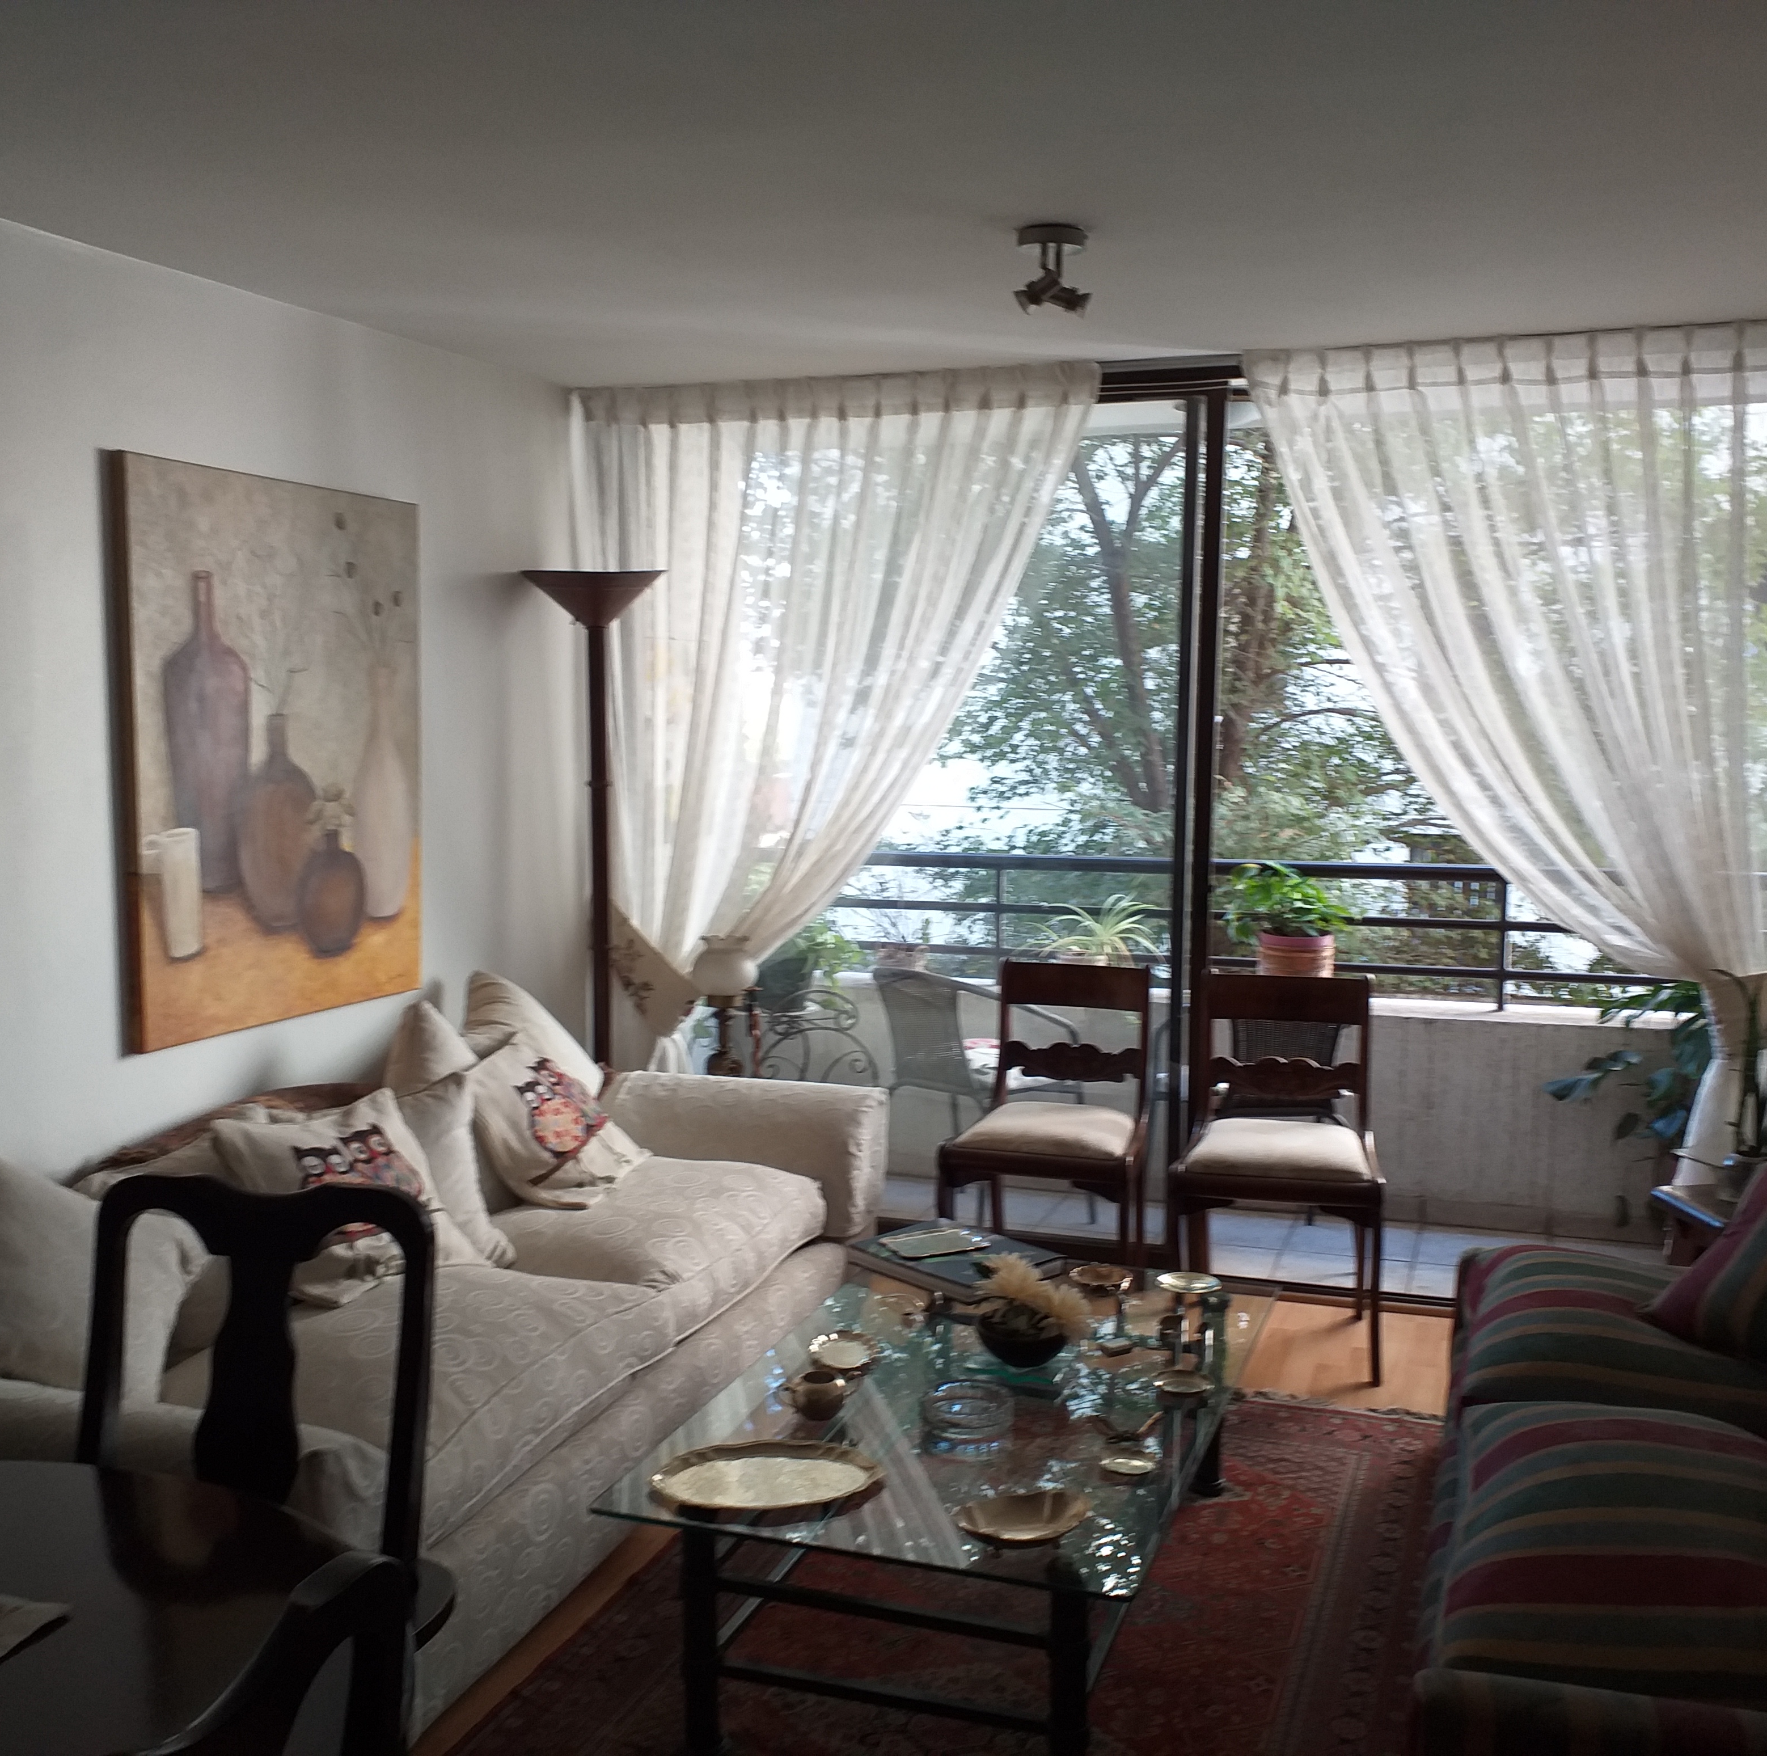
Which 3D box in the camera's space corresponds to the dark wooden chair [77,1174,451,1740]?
[{"bbox_3d":[-0.729,0.853,1.711,0.490,0.985,0.550,2,6,11],"label":"dark wooden chair"}]

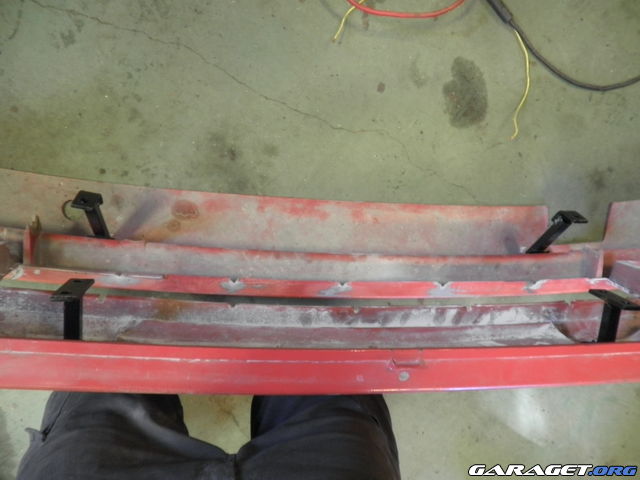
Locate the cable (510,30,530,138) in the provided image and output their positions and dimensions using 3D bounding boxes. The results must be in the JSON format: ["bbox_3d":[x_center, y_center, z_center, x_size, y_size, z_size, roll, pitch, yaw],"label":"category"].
[{"bbox_3d":[0.509,-0.400,1.220,0.045,0.010,0.370,14,59,1],"label":"cable"}]

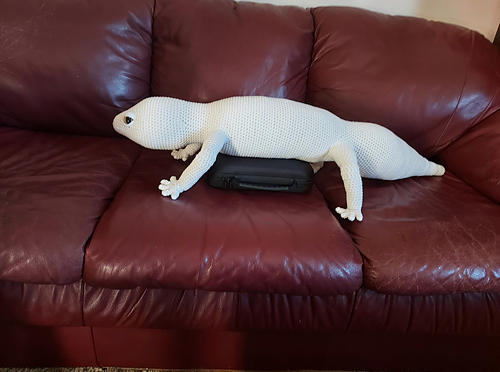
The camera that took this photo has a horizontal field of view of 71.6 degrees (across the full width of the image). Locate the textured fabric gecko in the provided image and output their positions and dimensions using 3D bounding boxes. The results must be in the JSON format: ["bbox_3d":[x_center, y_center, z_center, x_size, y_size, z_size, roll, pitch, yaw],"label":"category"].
[{"bbox_3d":[0.176,-0.108,1.002,1.094,0.252,0.341,2,28,-9],"label":"textured fabric gecko"}]

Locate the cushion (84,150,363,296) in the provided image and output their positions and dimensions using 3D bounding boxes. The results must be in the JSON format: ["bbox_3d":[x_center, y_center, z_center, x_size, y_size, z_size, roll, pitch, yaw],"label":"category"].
[{"bbox_3d":[-0.064,0.059,1.009,0.589,0.134,0.629,4,28,-6],"label":"cushion"}]

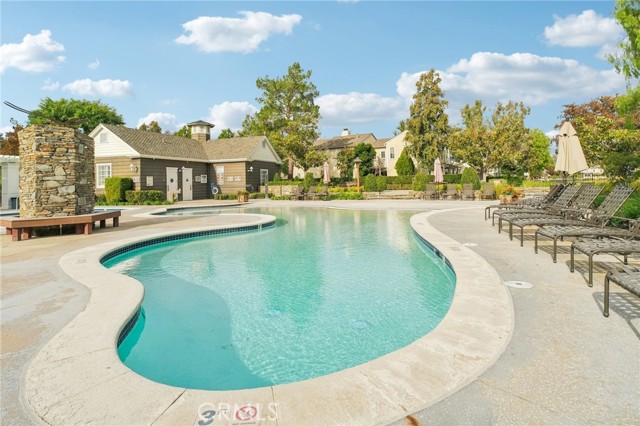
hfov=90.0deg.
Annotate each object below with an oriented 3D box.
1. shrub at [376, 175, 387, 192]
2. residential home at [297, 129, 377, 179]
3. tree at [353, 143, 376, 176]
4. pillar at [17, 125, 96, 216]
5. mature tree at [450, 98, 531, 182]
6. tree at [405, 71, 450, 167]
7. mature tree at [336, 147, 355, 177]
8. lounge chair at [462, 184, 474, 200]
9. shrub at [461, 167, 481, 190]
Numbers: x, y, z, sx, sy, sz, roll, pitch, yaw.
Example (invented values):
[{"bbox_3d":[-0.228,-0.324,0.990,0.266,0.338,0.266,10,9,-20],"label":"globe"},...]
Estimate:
[{"bbox_3d":[4.348,-2.034,22.609,0.760,1.200,0.760,0,5,0],"label":"shrub"},{"bbox_3d":[2.892,-8.443,50.000,12.500,7.800,8.500,3,6,30],"label":"residential home"},{"bbox_3d":[4.453,-5.153,32.000,2.400,3.900,2.400,0,5,0],"label":"tree"},{"bbox_3d":[-6.891,-0.856,8.300,1.450,2.500,1.450,-5,7,-44],"label":"pillar"},{"bbox_3d":[15.106,-6.461,28.500,7.130,7.310,6.420,0,5,0],"label":"mature tree"},{"bbox_3d":[11.323,-9.303,34.000,4.800,12.000,4.800,0,5,0],"label":"tree"},{"bbox_3d":[3.008,-5.669,37.000,2.500,4.200,2.500,0,5,0],"label":"mature tree"},{"bbox_3d":[9.811,-1.353,21.100,0.680,1.030,1.500,2,5,24],"label":"lounge chair"},{"bbox_3d":[10.765,-2.429,22.875,1.400,1.700,1.400,0,5,0],"label":"shrub"}]

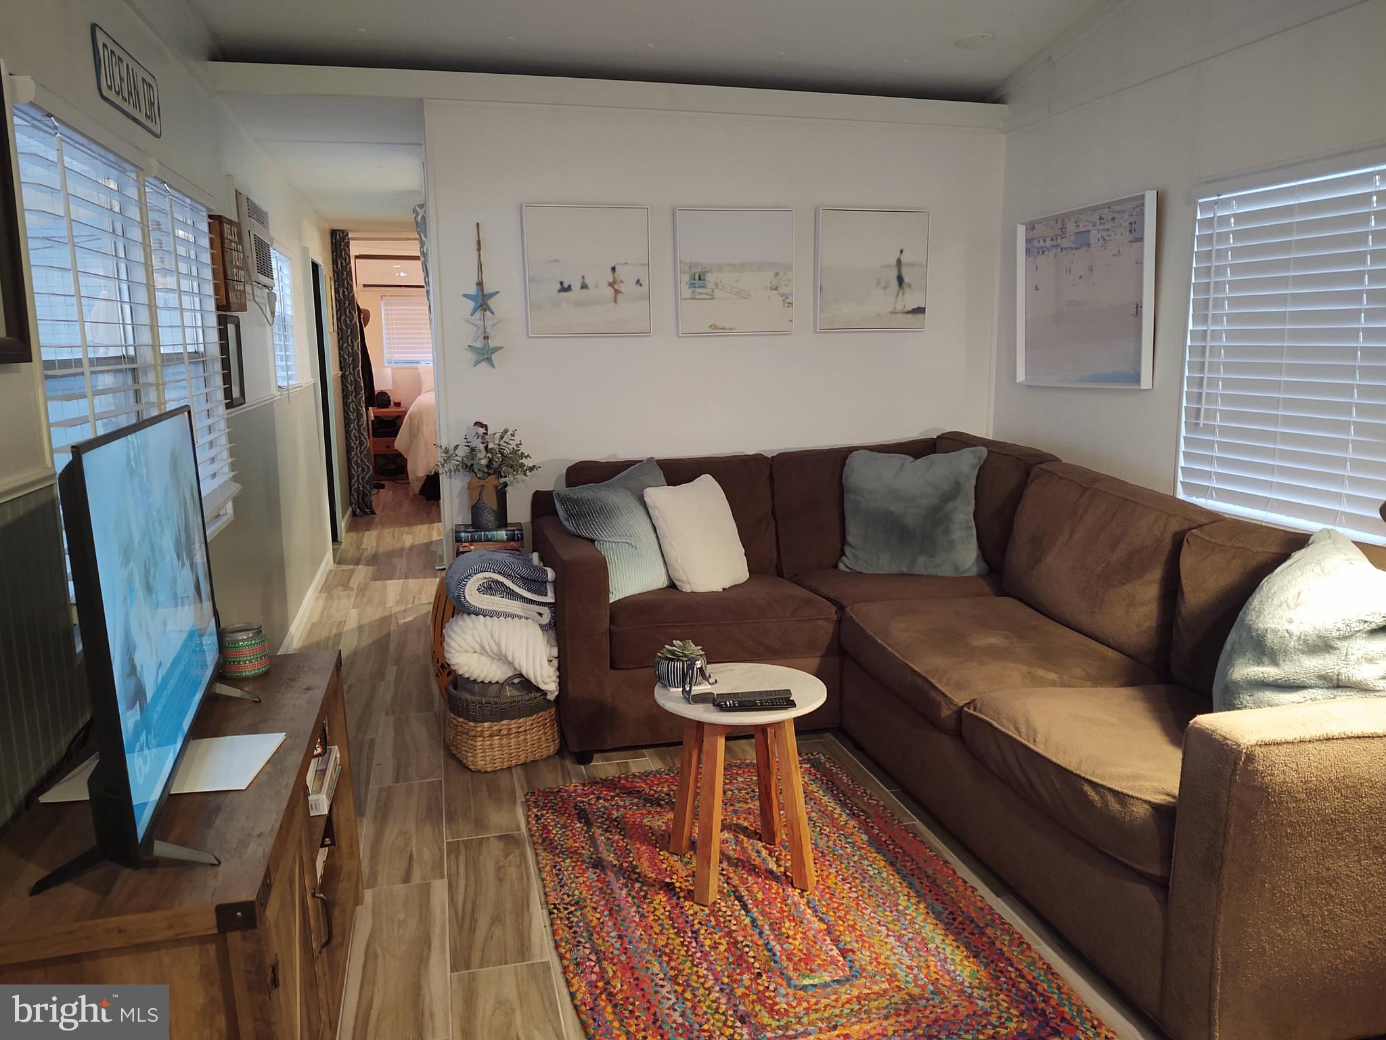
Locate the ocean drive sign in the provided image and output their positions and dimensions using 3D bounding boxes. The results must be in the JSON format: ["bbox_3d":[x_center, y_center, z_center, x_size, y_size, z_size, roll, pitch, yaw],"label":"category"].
[{"bbox_3d":[-1.383,-1.061,2.652,0.018,0.149,0.569,-3,10,-13],"label":"ocean drive sign"}]

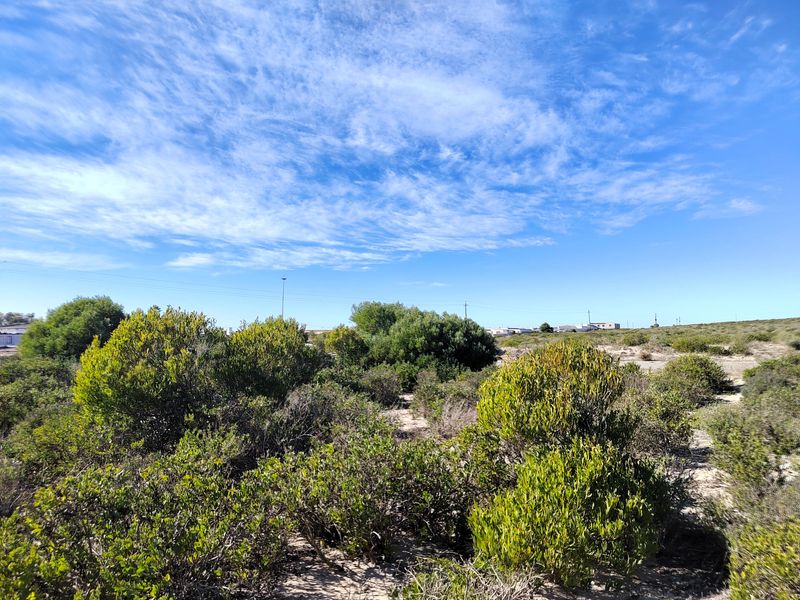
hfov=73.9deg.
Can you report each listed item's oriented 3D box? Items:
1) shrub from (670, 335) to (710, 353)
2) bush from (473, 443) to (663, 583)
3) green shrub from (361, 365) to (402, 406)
[{"bbox_3d":[16.397,2.484,30.000,2.300,1.050,2.000,0,-3,0],"label":"shrub"},{"bbox_3d":[1.182,1.450,3.750,1.350,0.880,1.200,0,-3,0],"label":"bush"},{"bbox_3d":[-0.397,1.796,11.418,0.920,0.880,0.900,0,-3,-2],"label":"green shrub"}]

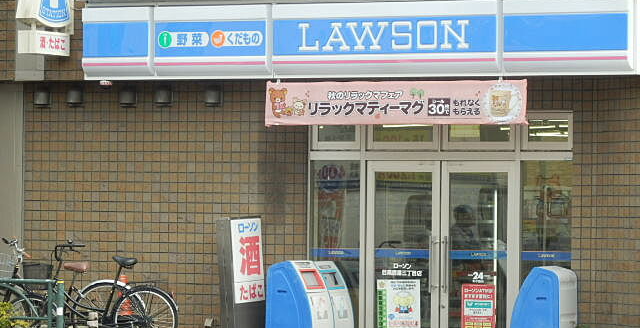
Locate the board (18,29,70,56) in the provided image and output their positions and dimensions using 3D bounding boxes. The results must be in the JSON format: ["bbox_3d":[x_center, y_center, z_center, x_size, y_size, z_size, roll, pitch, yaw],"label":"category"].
[{"bbox_3d":[-2.750,-1.197,36.534,0.215,0.222,0.600,0,-1,30],"label":"board"}]

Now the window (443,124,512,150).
[{"bbox_3d":[1.521,-0.314,35.075,0.787,0.369,0.081,0,-1,30],"label":"window"}]

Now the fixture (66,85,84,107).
[{"bbox_3d":[-2.631,-0.716,39.396,0.165,0.225,0.175,0,-1,28],"label":"fixture"}]

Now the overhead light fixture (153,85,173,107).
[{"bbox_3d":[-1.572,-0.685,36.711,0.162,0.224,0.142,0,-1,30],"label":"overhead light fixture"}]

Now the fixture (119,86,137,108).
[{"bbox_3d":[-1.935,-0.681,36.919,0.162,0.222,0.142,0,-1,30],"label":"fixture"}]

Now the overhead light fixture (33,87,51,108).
[{"bbox_3d":[-3.013,-0.719,39.601,0.165,0.225,0.175,0,-1,28],"label":"overhead light fixture"}]

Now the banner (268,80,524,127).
[{"bbox_3d":[0.748,-0.612,36.992,2.971,0.447,0.030,0,-1,28],"label":"banner"}]

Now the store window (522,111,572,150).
[{"bbox_3d":[2.333,-0.342,37.593,0.581,0.406,0.080,0,-1,28],"label":"store window"}]

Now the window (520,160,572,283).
[{"bbox_3d":[2.146,0.924,34.697,0.548,1.914,0.081,0,-1,30],"label":"window"}]

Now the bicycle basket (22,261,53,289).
[{"bbox_3d":[-2.897,1.145,37.600,0.300,0.270,0.350,1,-1,-9],"label":"bicycle basket"}]

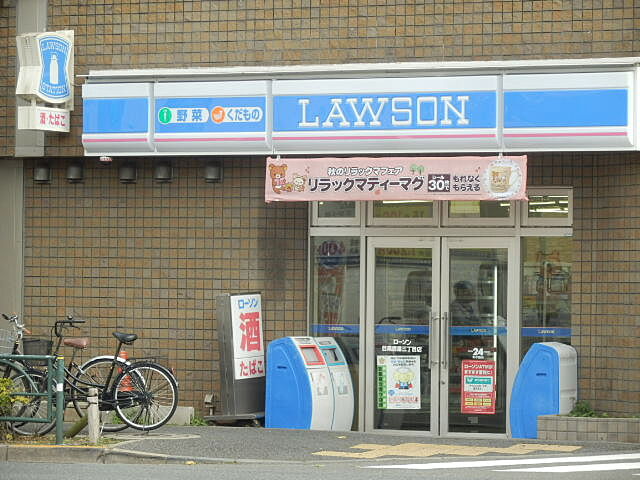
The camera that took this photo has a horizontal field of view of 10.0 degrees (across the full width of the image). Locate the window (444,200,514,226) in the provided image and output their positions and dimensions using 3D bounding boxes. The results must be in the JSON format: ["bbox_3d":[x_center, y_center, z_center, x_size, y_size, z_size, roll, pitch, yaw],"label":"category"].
[{"bbox_3d":[1.521,-0.314,35.075,0.787,0.369,0.081,0,-1,30],"label":"window"}]

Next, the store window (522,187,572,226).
[{"bbox_3d":[2.333,-0.342,37.593,0.581,0.406,0.080,0,-1,28],"label":"store window"}]

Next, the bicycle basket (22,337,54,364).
[{"bbox_3d":[-2.897,1.145,37.600,0.300,0.270,0.350,1,-1,-9],"label":"bicycle basket"}]

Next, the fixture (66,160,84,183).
[{"bbox_3d":[-2.631,-0.716,39.396,0.165,0.225,0.175,0,-1,28],"label":"fixture"}]

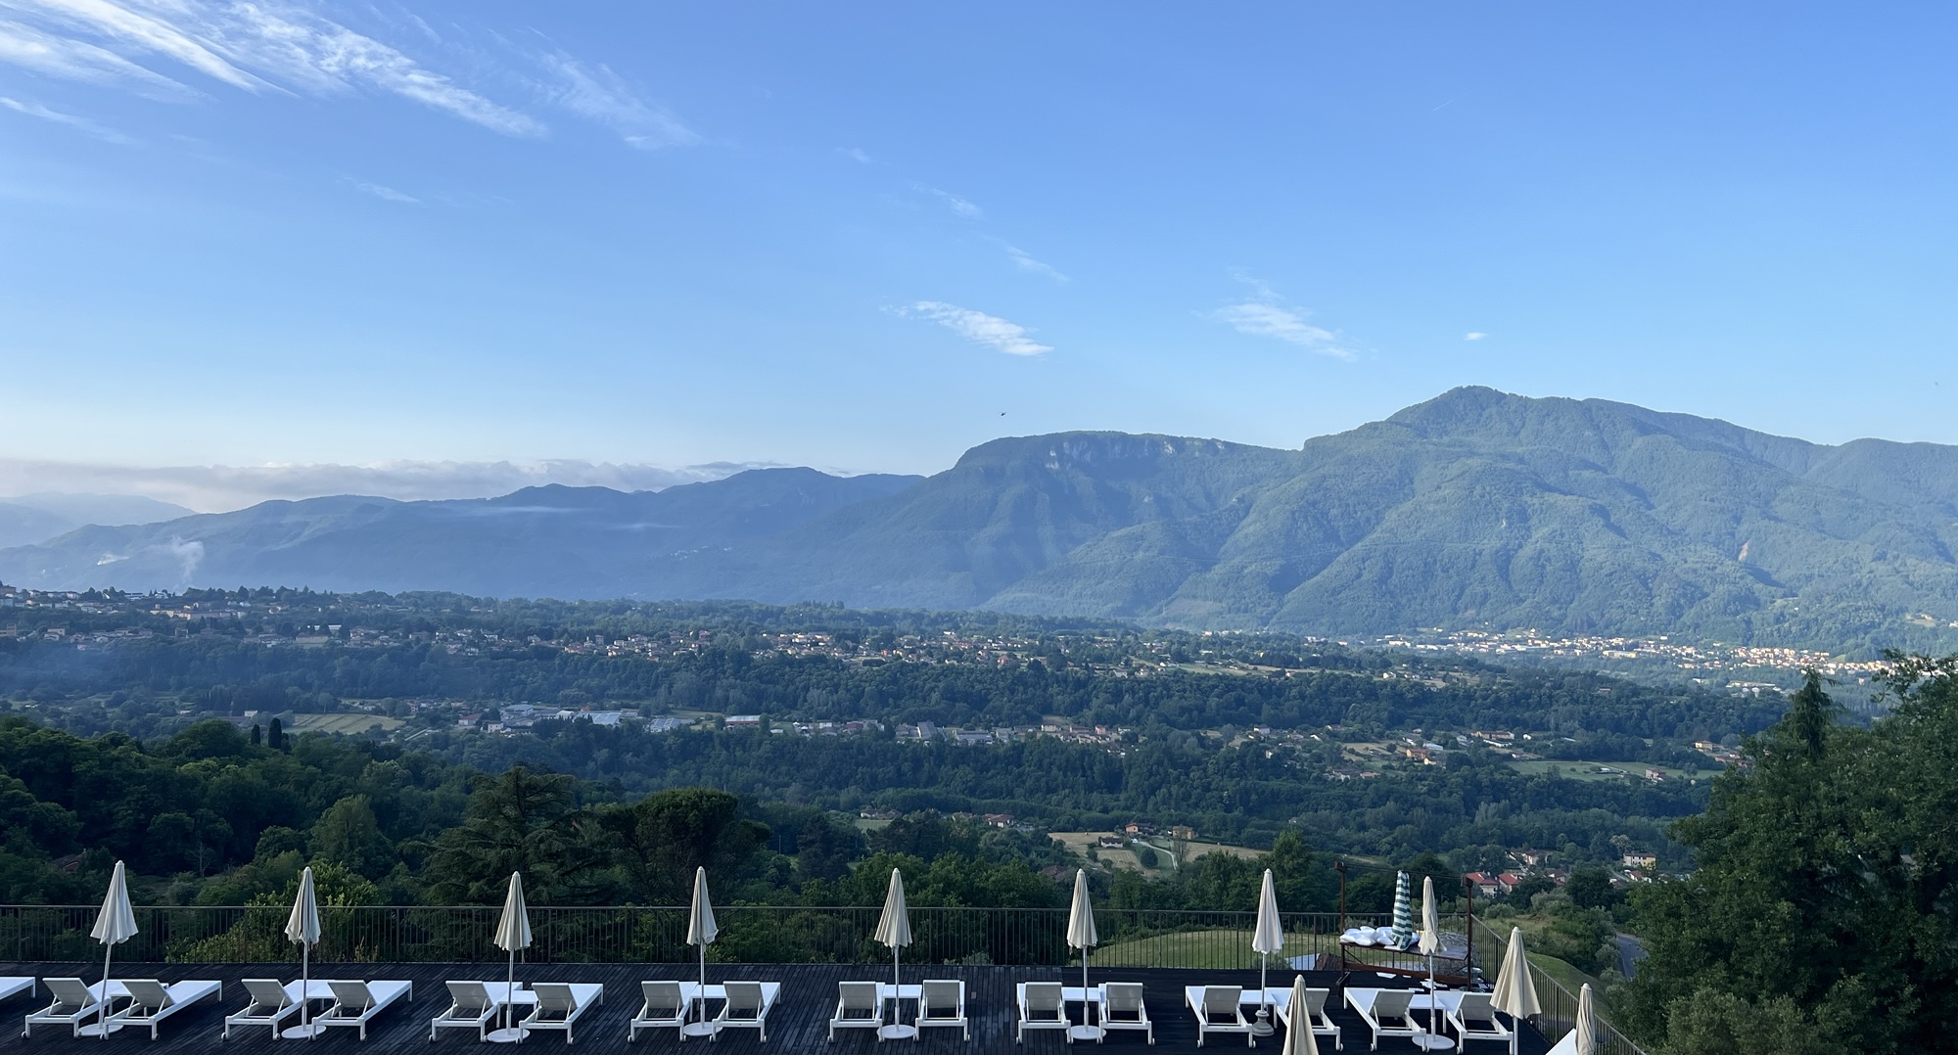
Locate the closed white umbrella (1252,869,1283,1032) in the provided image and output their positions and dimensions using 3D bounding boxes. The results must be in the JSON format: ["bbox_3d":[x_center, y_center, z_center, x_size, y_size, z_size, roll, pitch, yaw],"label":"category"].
[{"bbox_3d":[4.335,6.404,22.220,0.490,2.490,0.490,2,-1,1],"label":"closed white umbrella"}]

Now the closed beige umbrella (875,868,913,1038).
[{"bbox_3d":[-1.237,6.418,22.300,0.590,2.490,0.590,0,-1,1],"label":"closed beige umbrella"}]

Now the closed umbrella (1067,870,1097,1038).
[{"bbox_3d":[1.597,6.416,22.270,0.560,2.480,0.560,-2,-1,1],"label":"closed umbrella"}]

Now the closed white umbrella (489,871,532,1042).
[{"bbox_3d":[-7.053,6.446,22.259,0.590,2.460,0.590,2,-1,1],"label":"closed white umbrella"}]

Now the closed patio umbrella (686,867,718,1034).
[{"bbox_3d":[-4.213,6.427,22.455,0.570,2.490,0.570,-1,-1,1],"label":"closed patio umbrella"}]

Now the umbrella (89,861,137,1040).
[{"bbox_3d":[-13.273,6.402,22.492,0.700,2.600,0.700,6,-1,1],"label":"umbrella"}]

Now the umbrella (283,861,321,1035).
[{"bbox_3d":[-10.237,6.433,22.393,0.590,2.510,0.590,0,-1,1],"label":"umbrella"}]

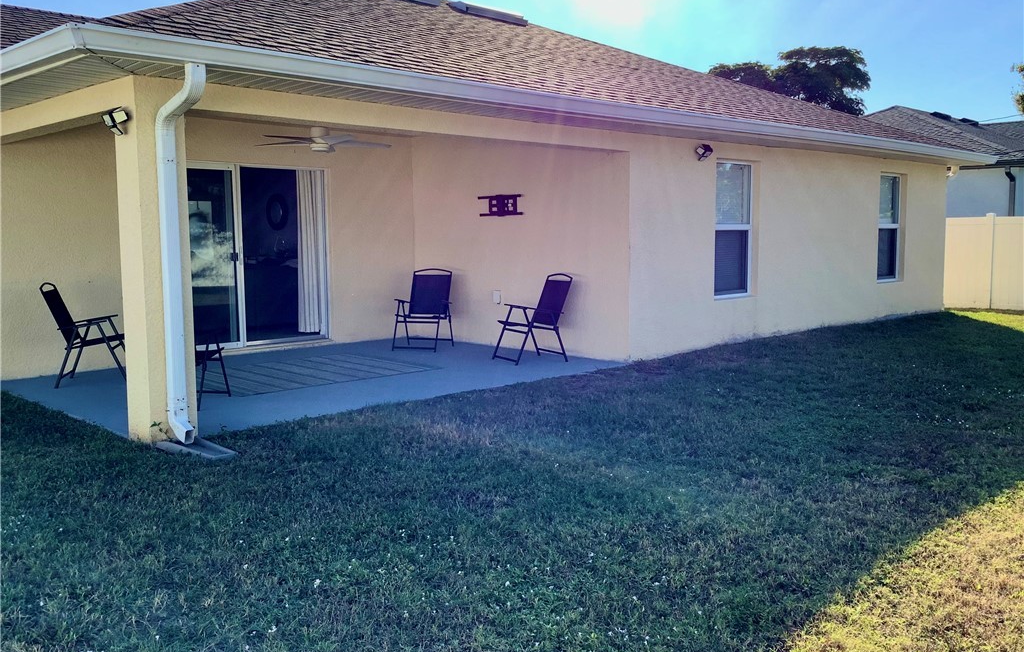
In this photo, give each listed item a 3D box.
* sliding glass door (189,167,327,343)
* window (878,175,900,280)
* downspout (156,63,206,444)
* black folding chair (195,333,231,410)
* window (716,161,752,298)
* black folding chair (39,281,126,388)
[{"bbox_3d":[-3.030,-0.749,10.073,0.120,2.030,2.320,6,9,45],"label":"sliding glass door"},{"bbox_3d":[5.668,-1.487,13.976,0.090,1.610,0.930,6,9,45],"label":"window"},{"bbox_3d":[-2.036,-0.402,5.745,0.520,2.370,0.095,6,9,45],"label":"downspout"},{"bbox_3d":[-2.631,0.168,7.251,0.575,0.910,0.700,1,6,9],"label":"black folding chair"},{"bbox_3d":[2.559,-1.143,10.872,0.090,1.610,0.930,6,9,45],"label":"window"},{"bbox_3d":[-3.819,0.056,8.322,0.700,0.910,0.575,-2,6,-13],"label":"black folding chair"}]

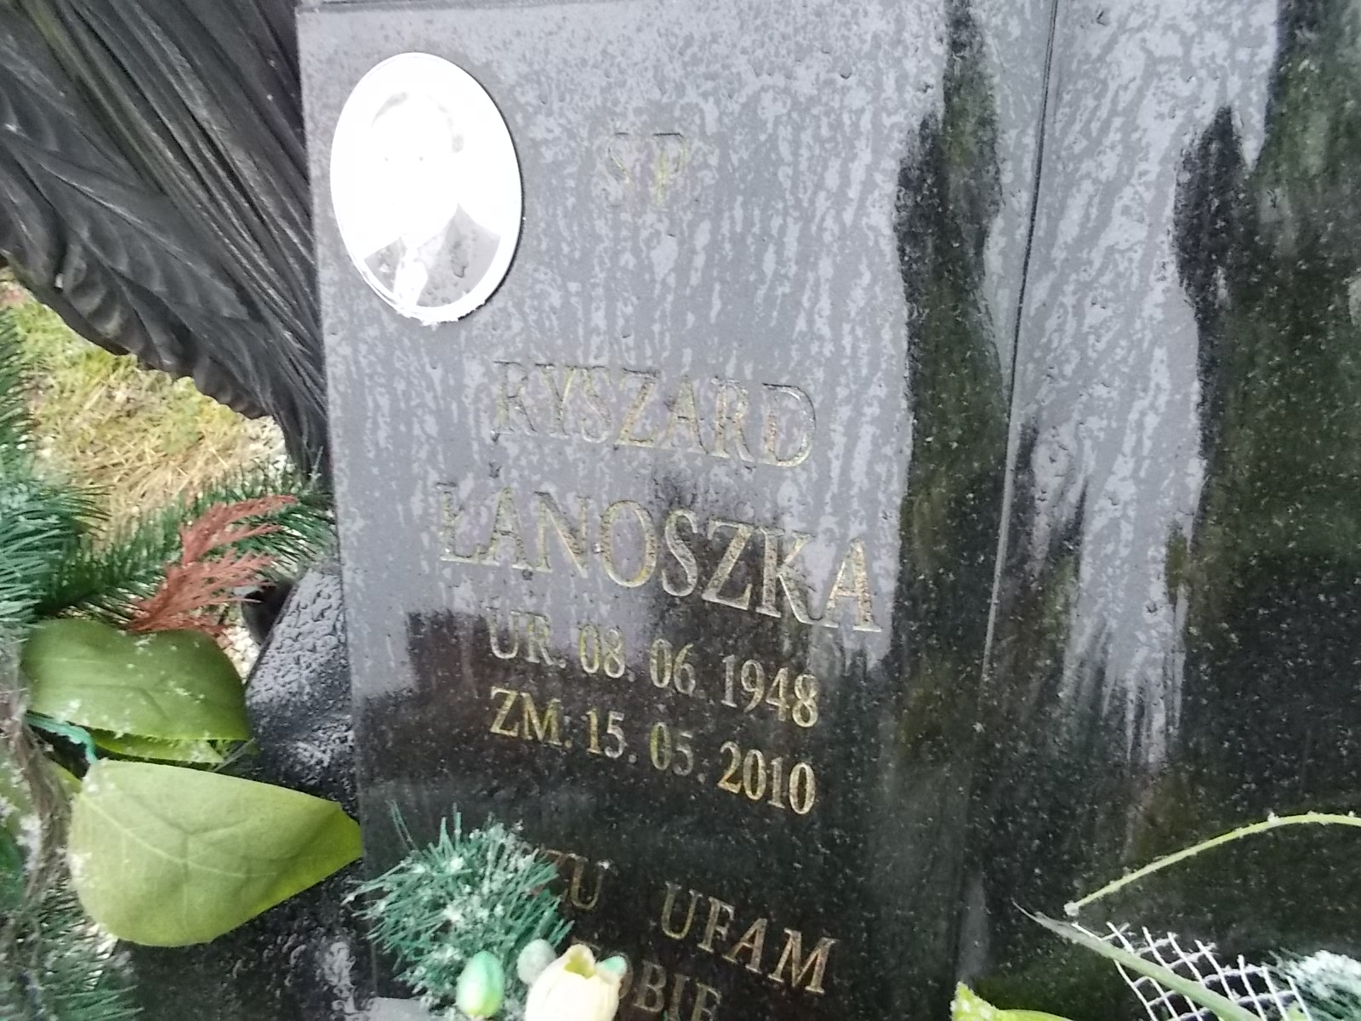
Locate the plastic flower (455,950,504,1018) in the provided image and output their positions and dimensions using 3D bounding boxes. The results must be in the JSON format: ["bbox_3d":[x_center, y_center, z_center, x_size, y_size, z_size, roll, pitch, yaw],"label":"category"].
[{"bbox_3d":[-0.106,0.250,0.540,0.026,0.036,0.026,1,21,0],"label":"plastic flower"}]

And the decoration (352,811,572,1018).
[{"bbox_3d":[-0.120,0.230,0.570,0.120,0.130,0.115,7,21,15],"label":"decoration"}]

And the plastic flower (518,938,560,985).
[{"bbox_3d":[-0.077,0.248,0.560,0.024,0.030,0.024,1,21,0],"label":"plastic flower"}]

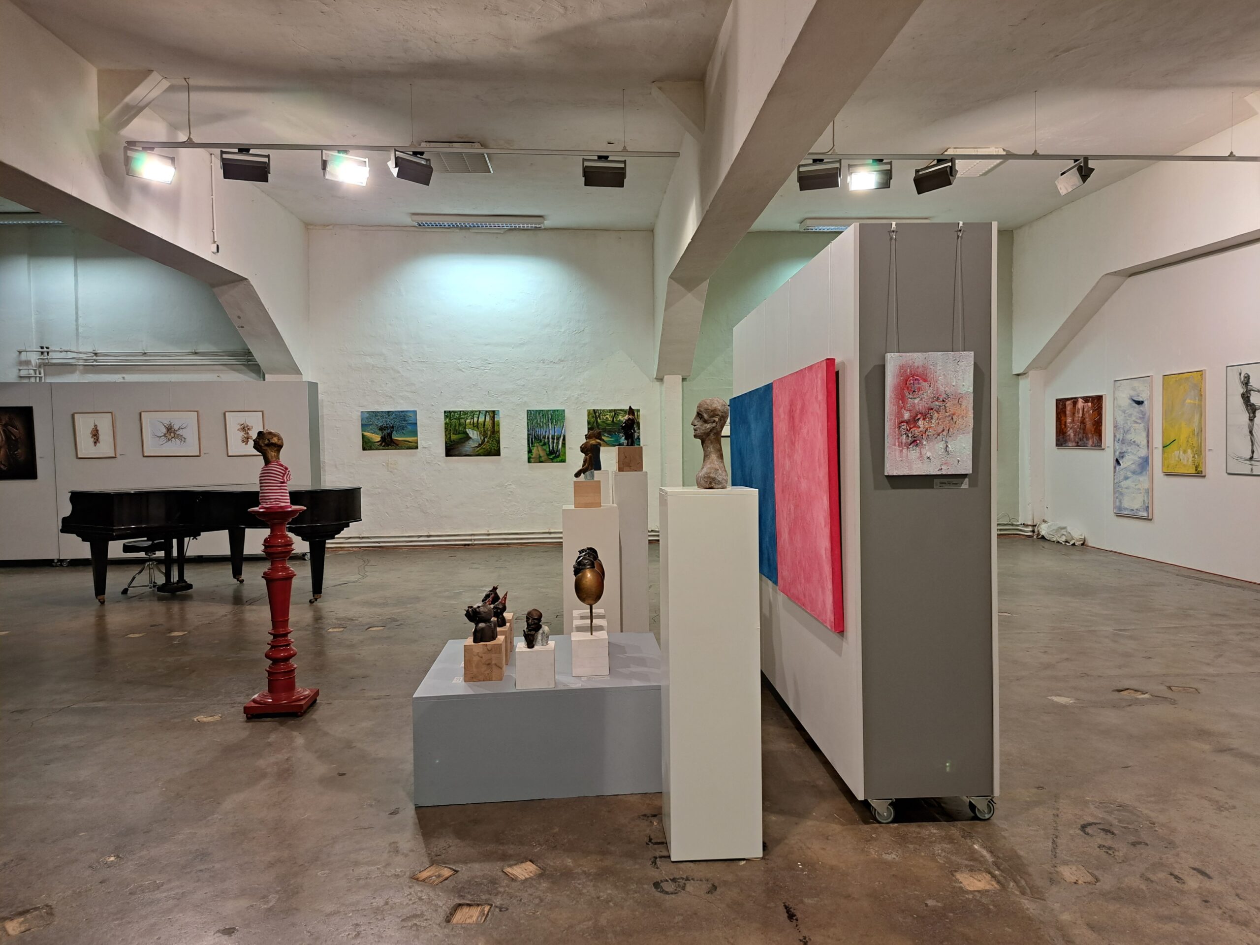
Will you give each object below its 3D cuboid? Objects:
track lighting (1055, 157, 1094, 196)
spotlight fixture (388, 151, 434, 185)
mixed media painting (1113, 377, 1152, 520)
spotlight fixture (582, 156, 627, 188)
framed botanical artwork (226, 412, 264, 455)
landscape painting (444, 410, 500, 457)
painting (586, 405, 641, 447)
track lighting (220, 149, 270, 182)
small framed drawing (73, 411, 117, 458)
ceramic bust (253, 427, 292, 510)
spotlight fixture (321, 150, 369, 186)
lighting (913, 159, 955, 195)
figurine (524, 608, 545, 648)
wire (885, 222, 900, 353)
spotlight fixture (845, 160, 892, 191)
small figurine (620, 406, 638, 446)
[{"bbox_3d":[3.622,-2.408,7.112,0.140,0.200,0.360,-21,2,1],"label":"track lighting"},{"bbox_3d":[-1.847,-2.613,7.460,0.170,0.235,0.355,1,2,42],"label":"spotlight fixture"},{"bbox_3d":[5.546,-0.268,9.675,0.040,1.537,0.693,-1,2,-1],"label":"mixed media painting"},{"bbox_3d":[-0.207,-2.427,7.051,0.335,0.195,0.155,-1,2,-12],"label":"spotlight fixture"},{"bbox_3d":[-4.518,-0.453,10.275,0.452,0.535,0.030,-1,2,-4],"label":"framed botanical artwork"},{"bbox_3d":[-2.030,-0.498,11.280,0.715,0.595,0.030,-1,4,-4],"label":"landscape painting"},{"bbox_3d":[-0.210,-0.577,11.407,0.695,0.495,0.030,-1,4,-4],"label":"painting"},{"bbox_3d":[-3.217,-2.569,7.321,0.368,0.235,0.170,-1,2,-20],"label":"track lighting"},{"bbox_3d":[-6.628,-0.457,10.810,0.500,0.585,0.030,-1,2,-4],"label":"small framed drawing"},{"bbox_3d":[-1.858,-0.015,4.544,0.175,0.415,0.170,-2,2,-33],"label":"ceramic bust"},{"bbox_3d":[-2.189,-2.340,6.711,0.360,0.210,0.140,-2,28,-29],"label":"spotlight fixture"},{"bbox_3d":[2.515,-2.446,7.213,0.155,0.195,0.335,-3,3,-39],"label":"lighting"},{"bbox_3d":[-0.370,0.612,3.439,0.085,0.147,0.080,0,2,30],"label":"figurine"},{"bbox_3d":[0.898,-0.632,2.992,0.050,0.440,0.020,-1,2,-3],"label":"wire"},{"bbox_3d":[1.966,-2.443,7.180,0.335,0.195,0.155,-1,2,11],"label":"spotlight fixture"},{"bbox_3d":[-0.007,-0.285,5.413,0.100,0.248,0.090,0,3,30],"label":"small figurine"}]

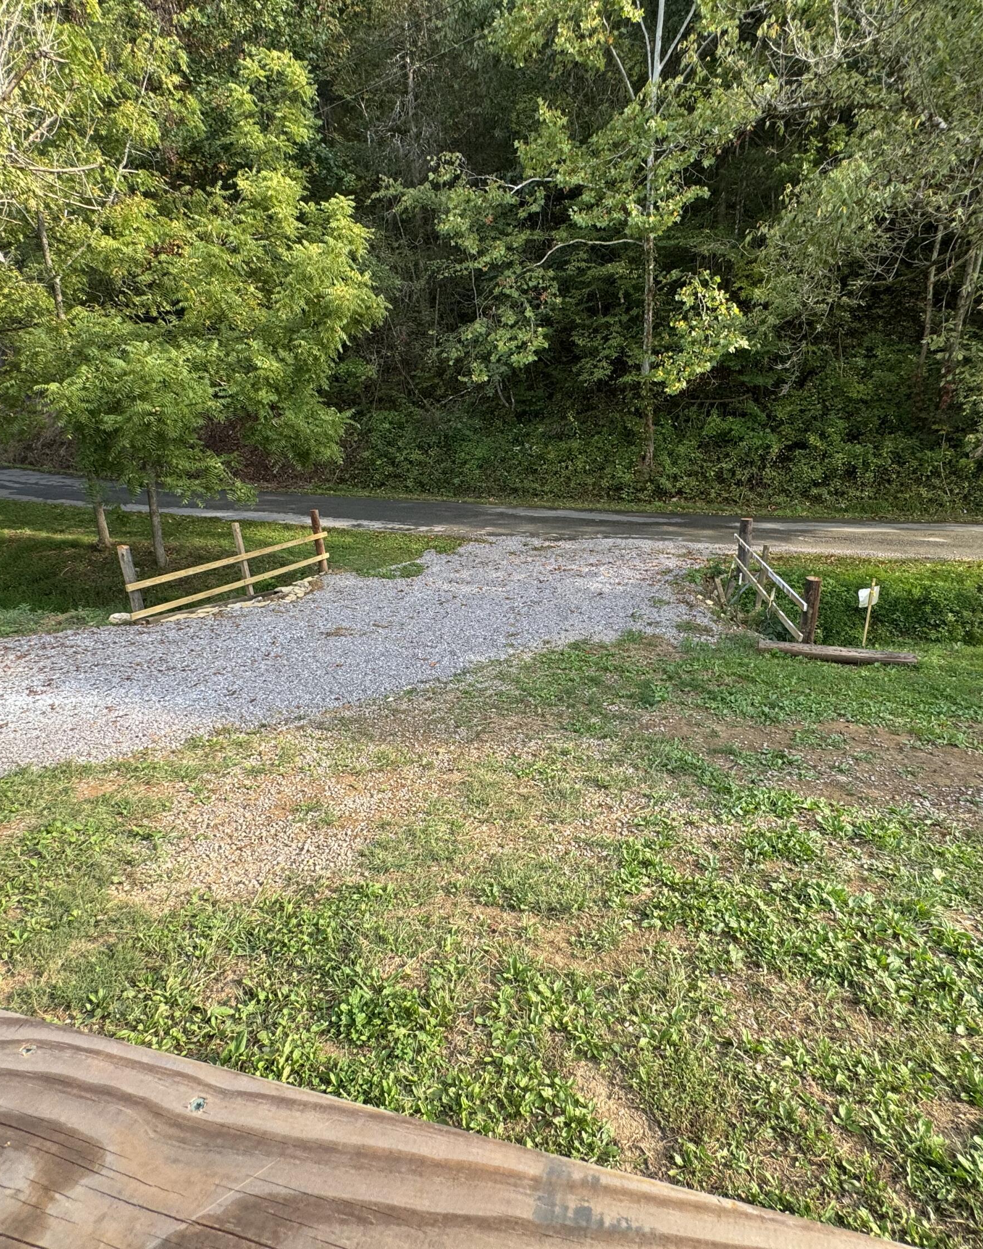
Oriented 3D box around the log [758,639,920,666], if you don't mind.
[{"bbox_3d":[4.096,0.333,8.000,1.656,0.165,0.175,5,20,21],"label":"log"}]

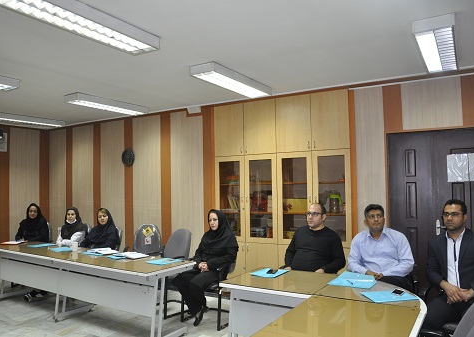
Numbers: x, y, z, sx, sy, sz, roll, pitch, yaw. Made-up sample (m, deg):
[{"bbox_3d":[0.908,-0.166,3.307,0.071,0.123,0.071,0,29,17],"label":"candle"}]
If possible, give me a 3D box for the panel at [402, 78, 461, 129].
[{"bbox_3d":[2.117,-0.706,4.157,0.587,0.525,0.030,-2,-3,32],"label":"panel"}]

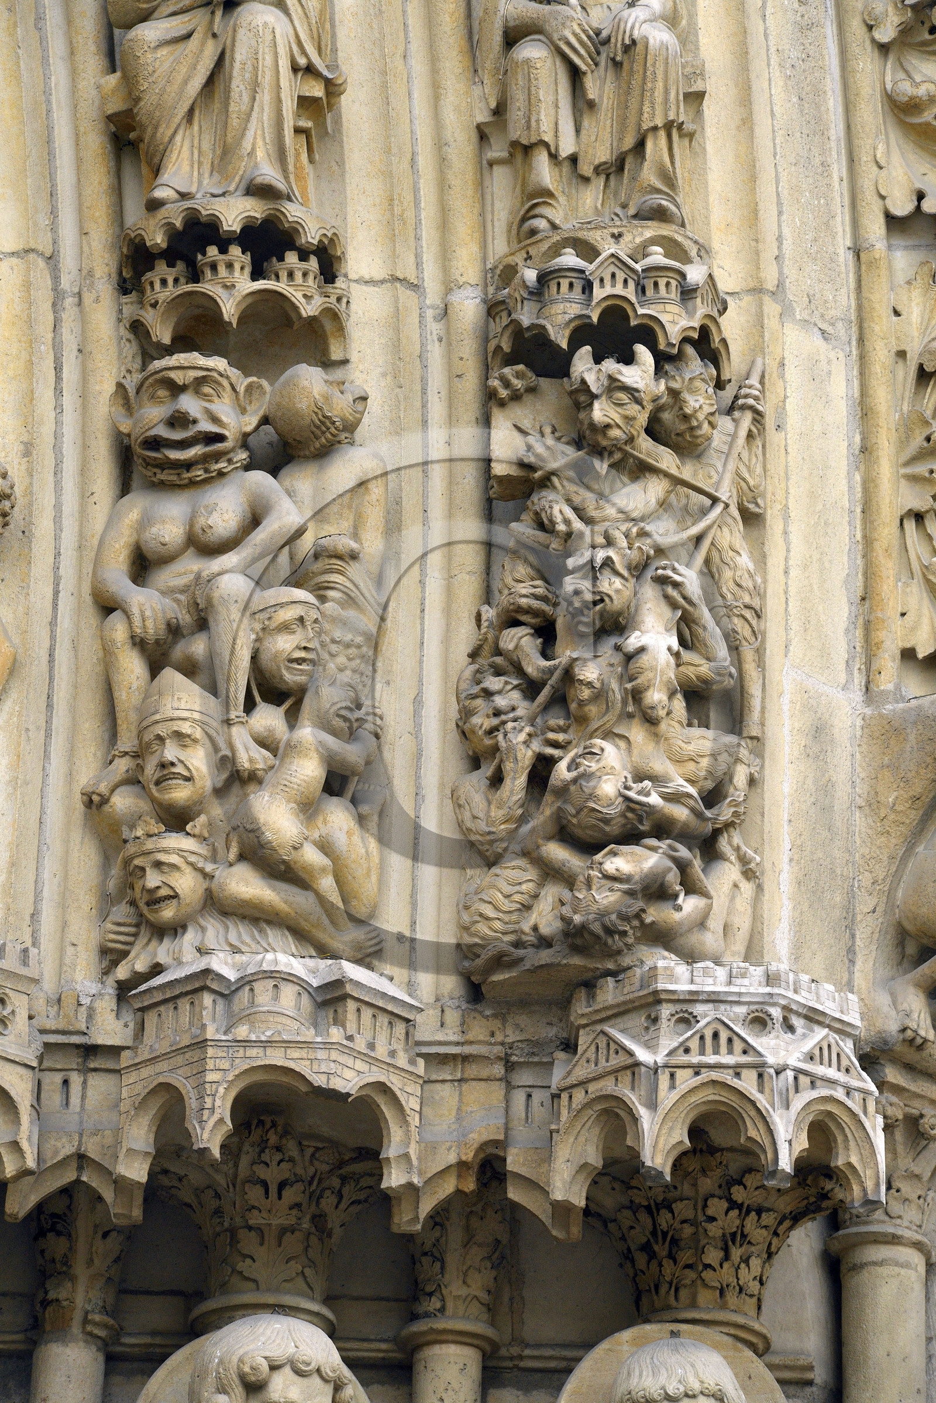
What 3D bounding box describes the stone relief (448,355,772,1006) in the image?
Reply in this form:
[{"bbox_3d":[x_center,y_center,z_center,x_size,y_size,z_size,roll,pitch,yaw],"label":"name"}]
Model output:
[{"bbox_3d":[0.249,-0.067,12.687,0.526,1.117,0.360,1,-23,0],"label":"stone relief"}]

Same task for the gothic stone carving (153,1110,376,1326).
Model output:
[{"bbox_3d":[-0.375,0.978,13.468,0.430,0.330,0.400,2,-23,-5],"label":"gothic stone carving"}]

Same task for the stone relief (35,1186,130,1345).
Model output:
[{"bbox_3d":[-0.724,1.045,13.516,0.180,0.330,0.170,2,-23,-5],"label":"stone relief"}]

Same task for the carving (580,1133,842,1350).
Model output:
[{"bbox_3d":[0.461,1.009,13.534,0.470,0.340,0.420,2,-23,-5],"label":"carving"}]

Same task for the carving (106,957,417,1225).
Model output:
[{"bbox_3d":[-0.370,0.737,13.438,0.580,0.490,0.360,2,-23,-5],"label":"carving"}]

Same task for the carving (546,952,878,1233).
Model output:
[{"bbox_3d":[0.466,0.755,13.510,0.620,0.490,0.360,2,-23,-5],"label":"carving"}]

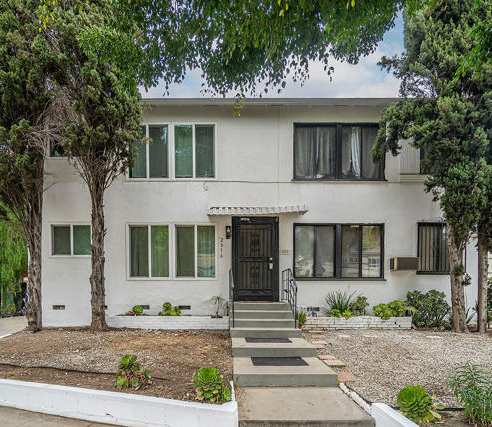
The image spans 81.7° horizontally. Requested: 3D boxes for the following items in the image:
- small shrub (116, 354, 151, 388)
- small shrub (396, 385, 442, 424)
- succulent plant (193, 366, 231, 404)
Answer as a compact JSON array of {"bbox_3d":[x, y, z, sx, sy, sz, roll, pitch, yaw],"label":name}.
[{"bbox_3d":[-1.483,2.083,3.750,0.430,0.380,0.380,0,-2,0],"label":"small shrub"},{"bbox_3d":[1.789,1.970,2.950,0.440,0.360,0.400,0,-2,0],"label":"small shrub"},{"bbox_3d":[-0.412,2.056,3.400,0.440,0.370,0.400,0,-2,0],"label":"succulent plant"}]

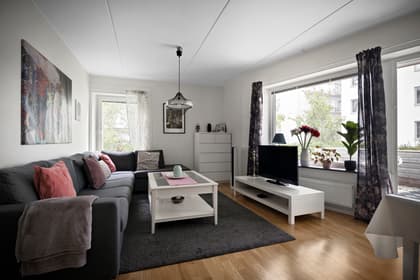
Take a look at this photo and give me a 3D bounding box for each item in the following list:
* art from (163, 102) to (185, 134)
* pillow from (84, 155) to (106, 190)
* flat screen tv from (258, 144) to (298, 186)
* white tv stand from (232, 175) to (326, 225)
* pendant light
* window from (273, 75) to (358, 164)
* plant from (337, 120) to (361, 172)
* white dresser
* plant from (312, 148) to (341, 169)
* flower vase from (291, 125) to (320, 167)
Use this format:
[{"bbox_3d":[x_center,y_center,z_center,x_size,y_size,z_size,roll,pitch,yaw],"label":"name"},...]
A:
[{"bbox_3d":[-0.912,-0.557,4.749,0.550,0.780,0.030,1,-1,-20],"label":"art"},{"bbox_3d":[-1.514,0.402,2.440,0.140,0.420,0.420,-20,2,-8],"label":"pillow"},{"bbox_3d":[1.058,0.387,2.993,0.200,0.590,0.910,1,-1,-20],"label":"flat screen tv"},{"bbox_3d":[0.989,0.863,3.053,0.543,0.350,1.481,1,-1,-20],"label":"white tv stand"},{"bbox_3d":[-0.468,-0.953,2.895,0.385,1.000,0.385,1,-1,-20],"label":"pendant light"},{"bbox_3d":[1.732,-0.282,3.231,0.100,1.430,1.540,1,-2,-39],"label":"window"},{"bbox_3d":[2.044,0.073,2.717,0.330,0.720,0.350,1,-2,-39],"label":"plant"},{"bbox_3d":[0.063,0.455,4.885,0.820,1.240,0.480,1,-1,-20],"label":"white dresser"},{"bbox_3d":[1.830,0.272,2.926,0.330,0.330,0.370,1,-2,-39],"label":"plant"},{"bbox_3d":[1.619,0.101,3.170,0.330,0.680,0.420,1,-2,-39],"label":"flower vase"}]

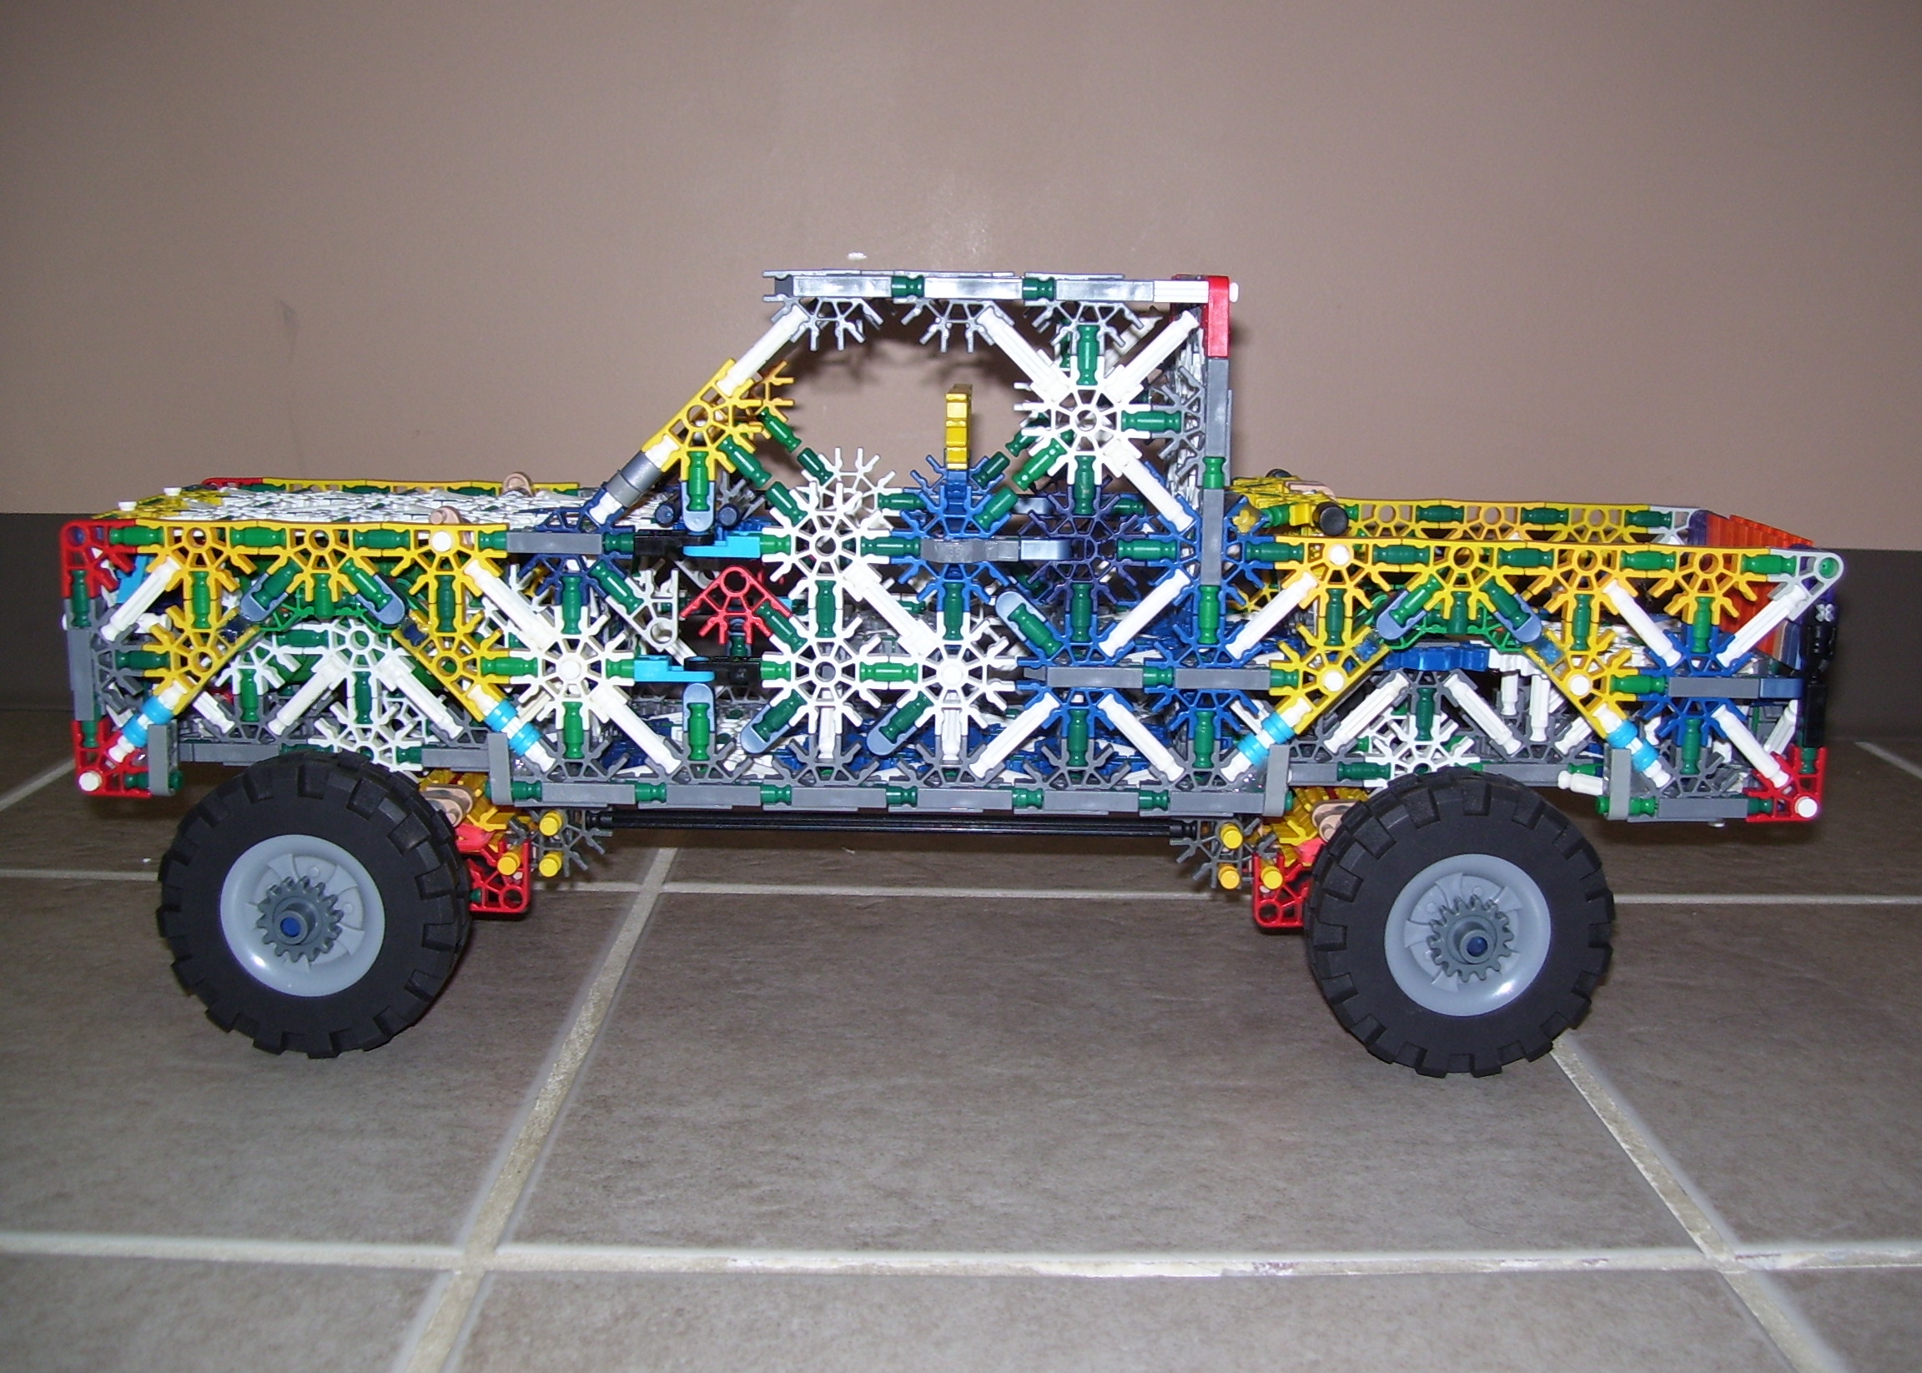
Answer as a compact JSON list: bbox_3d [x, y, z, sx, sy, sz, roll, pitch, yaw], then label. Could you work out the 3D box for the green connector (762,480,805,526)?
[{"bbox_3d":[-0.051,-0.053,0.586,0.006,0.013,0.006,-43,8,8],"label":"green connector"}]

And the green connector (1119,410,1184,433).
[{"bbox_3d":[0.055,-0.076,0.575,0.017,0.006,0.006,0,10,0],"label":"green connector"}]

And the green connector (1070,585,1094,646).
[{"bbox_3d":[0.036,-0.022,0.592,0.006,0.017,0.006,1,11,0],"label":"green connector"}]

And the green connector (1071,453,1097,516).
[{"bbox_3d":[0.036,-0.059,0.584,0.006,0.017,0.006,1,11,0],"label":"green connector"}]

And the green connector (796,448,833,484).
[{"bbox_3d":[-0.051,-0.078,0.702,0.006,0.012,0.006,-44,6,5],"label":"green connector"}]

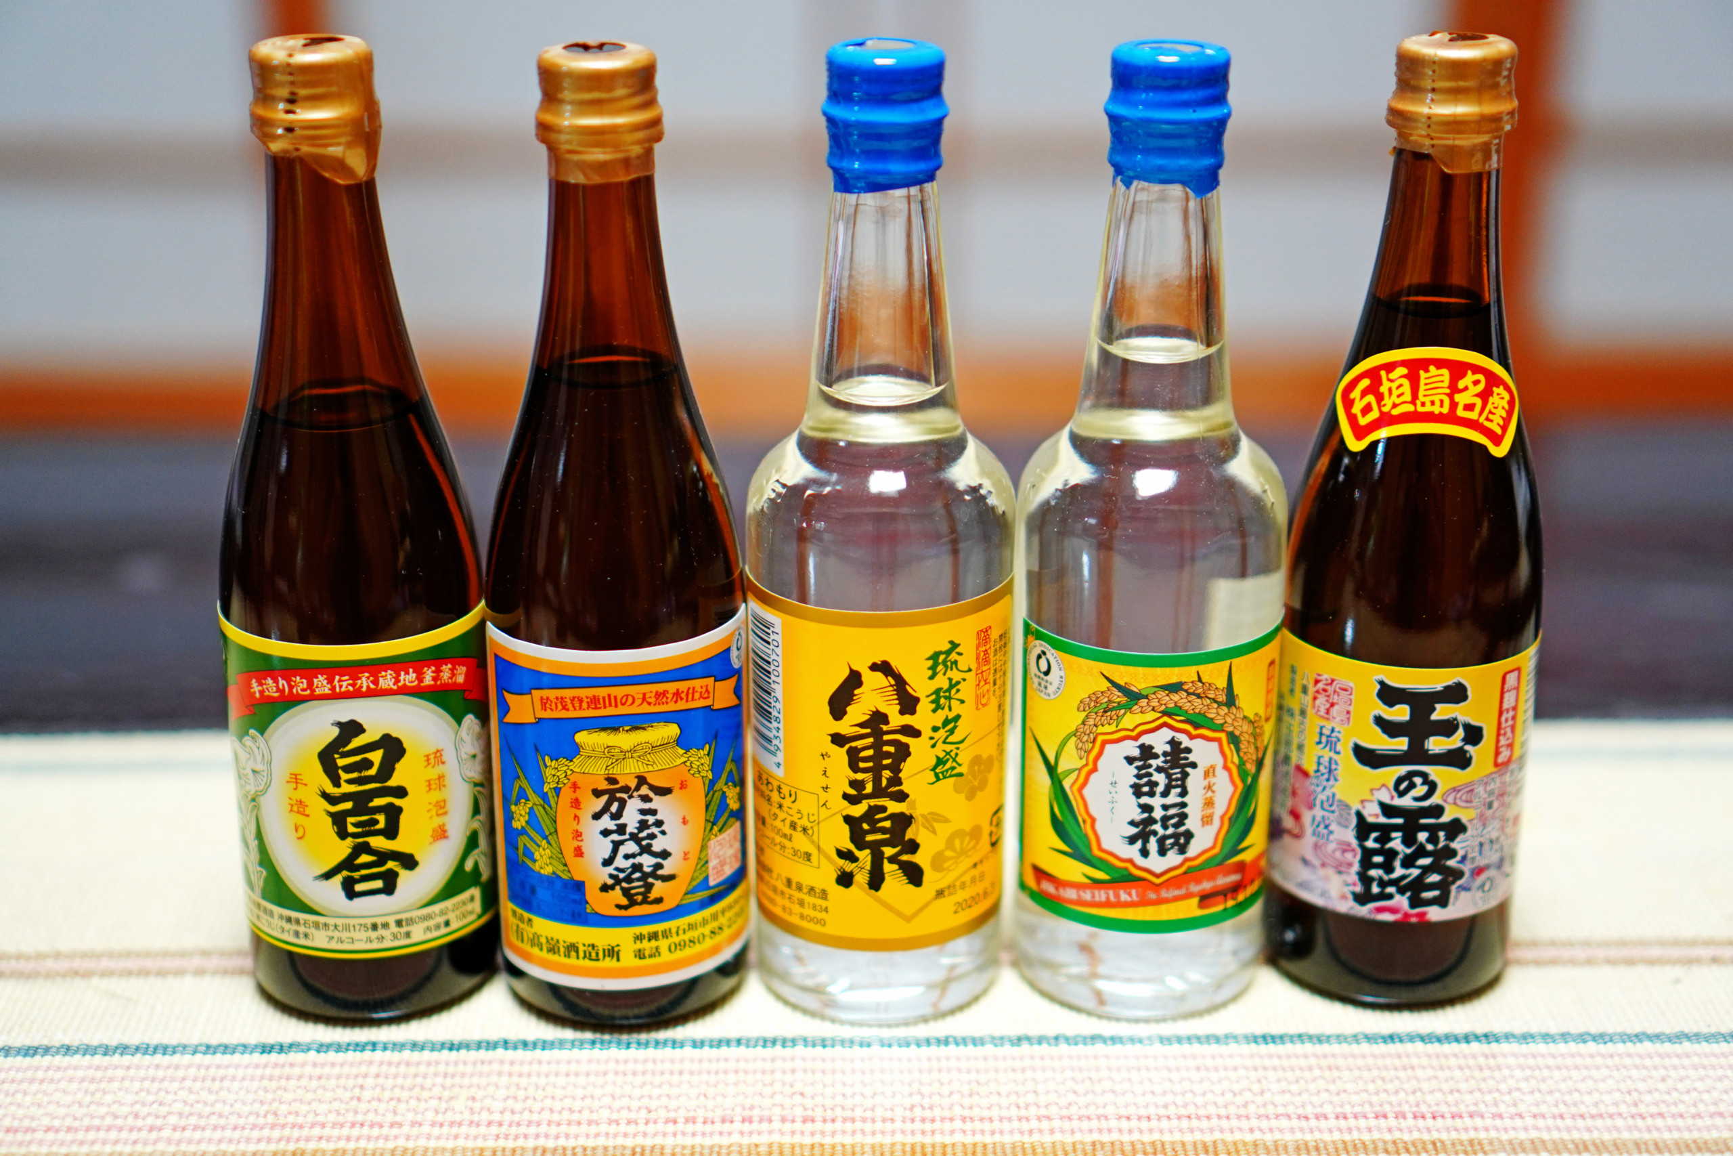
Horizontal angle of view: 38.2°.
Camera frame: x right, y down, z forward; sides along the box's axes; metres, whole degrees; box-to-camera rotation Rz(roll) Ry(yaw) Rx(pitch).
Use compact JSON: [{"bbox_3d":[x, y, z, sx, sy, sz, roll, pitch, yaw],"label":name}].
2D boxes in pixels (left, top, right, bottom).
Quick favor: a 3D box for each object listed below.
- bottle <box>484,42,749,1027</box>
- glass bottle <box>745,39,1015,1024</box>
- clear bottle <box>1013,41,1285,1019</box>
[{"bbox_3d":[-0.043,-0.007,0.426,0.045,0.165,0.045,-2,20,-6],"label":"bottle"},{"bbox_3d":[0.003,-0.007,0.428,0.046,0.165,0.046,0,20,0],"label":"glass bottle"},{"bbox_3d":[0.049,-0.008,0.429,0.046,0.165,0.046,2,20,6],"label":"clear bottle"}]

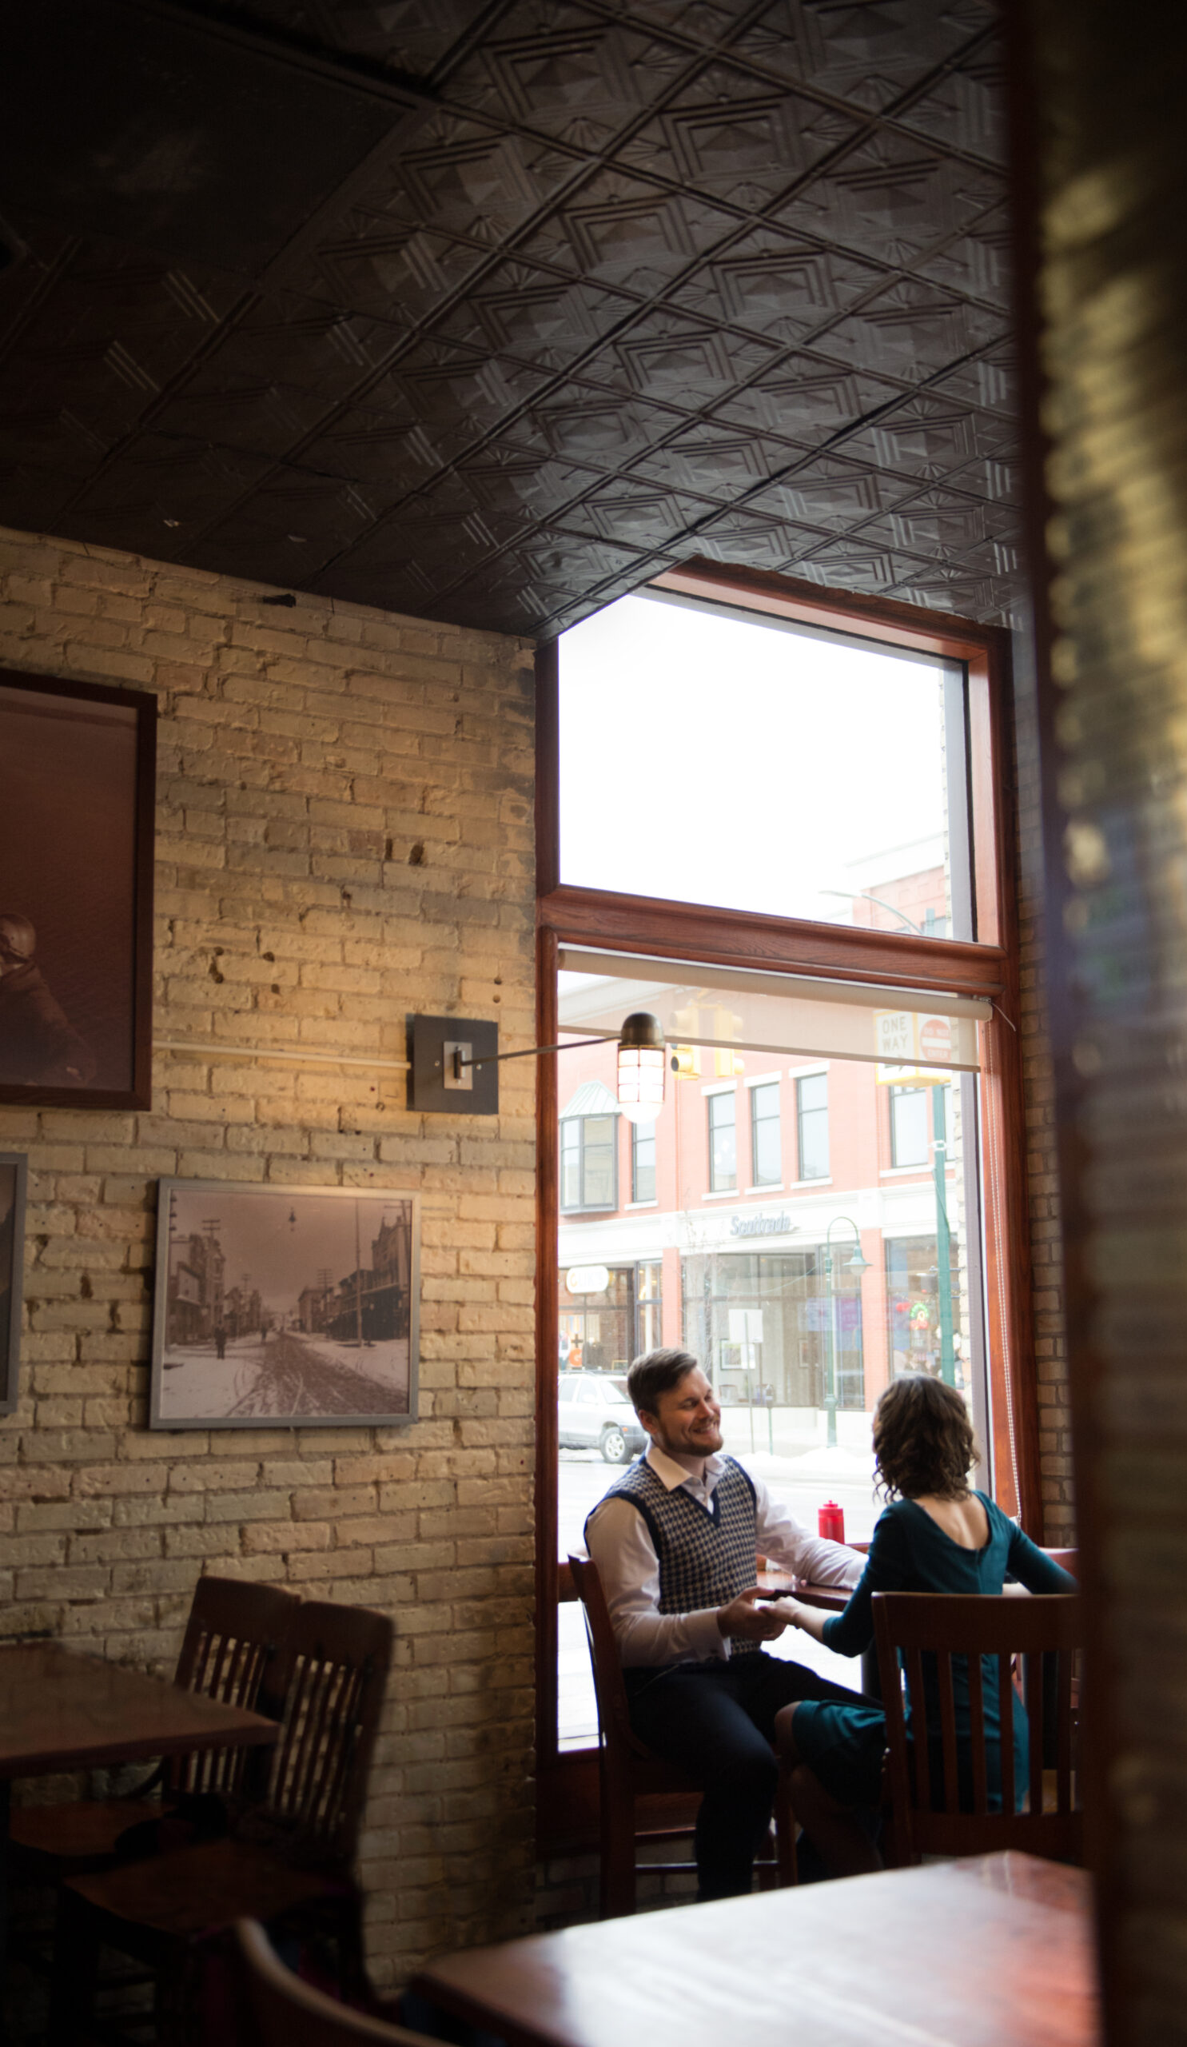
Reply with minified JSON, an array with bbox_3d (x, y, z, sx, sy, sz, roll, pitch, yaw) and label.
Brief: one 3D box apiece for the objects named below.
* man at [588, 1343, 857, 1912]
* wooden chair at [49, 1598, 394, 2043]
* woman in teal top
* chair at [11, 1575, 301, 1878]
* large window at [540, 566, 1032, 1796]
[{"bbox_3d":[0.311,1.375,4.335,0.650,1.320,0.620,-8,-12,41],"label":"man"},{"bbox_3d":[-0.613,1.431,3.269,0.480,0.870,0.430,7,-12,-38],"label":"wooden chair"},{"bbox_3d":[0.666,1.355,4.065,0.550,1.270,0.680,7,-12,-39],"label":"woman in teal top"},{"bbox_3d":[-0.848,1.493,3.648,0.480,0.870,0.430,7,-12,-38],"label":"chair"},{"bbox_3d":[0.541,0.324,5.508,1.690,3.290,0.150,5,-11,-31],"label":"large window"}]

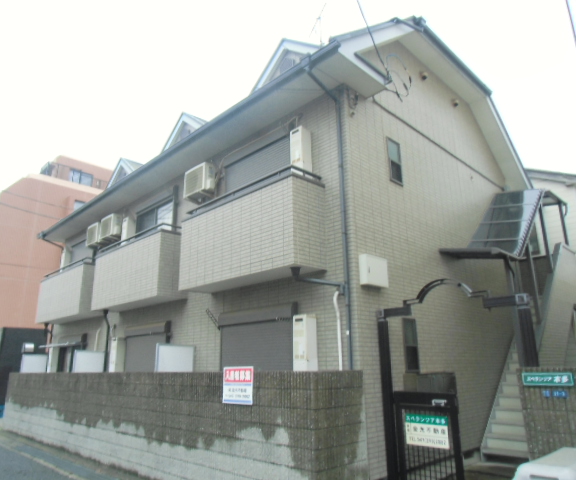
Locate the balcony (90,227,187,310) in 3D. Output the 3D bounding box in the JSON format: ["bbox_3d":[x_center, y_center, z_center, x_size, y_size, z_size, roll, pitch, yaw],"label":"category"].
[{"bbox_3d":[-3.223,0.709,9.515,0.668,1.379,3.058,14,-21,-43],"label":"balcony"}]

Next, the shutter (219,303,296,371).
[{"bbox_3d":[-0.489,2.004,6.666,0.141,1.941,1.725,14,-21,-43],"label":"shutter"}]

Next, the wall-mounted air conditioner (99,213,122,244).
[{"bbox_3d":[-4.491,-0.293,11.285,0.255,0.562,0.731,14,-21,-43],"label":"wall-mounted air conditioner"}]

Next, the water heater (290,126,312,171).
[{"bbox_3d":[0.194,-1.304,6.790,0.200,0.806,0.252,14,-21,-43],"label":"water heater"}]

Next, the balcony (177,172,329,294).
[{"bbox_3d":[-0.677,-0.015,7.018,0.668,1.379,2.790,14,-21,-43],"label":"balcony"}]

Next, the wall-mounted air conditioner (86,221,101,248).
[{"bbox_3d":[-5.116,-0.111,11.897,0.255,0.554,0.688,14,-21,-43],"label":"wall-mounted air conditioner"}]

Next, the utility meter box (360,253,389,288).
[{"bbox_3d":[1.174,0.440,6.038,0.464,0.401,0.130,14,-21,-43],"label":"utility meter box"}]

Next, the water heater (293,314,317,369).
[{"bbox_3d":[0.225,1.441,6.020,0.200,0.817,0.244,14,-21,-43],"label":"water heater"}]

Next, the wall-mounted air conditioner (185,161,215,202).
[{"bbox_3d":[-1.701,-1.098,8.552,0.255,0.562,0.696,14,-21,-43],"label":"wall-mounted air conditioner"}]

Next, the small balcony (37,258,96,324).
[{"bbox_3d":[-5.969,1.502,12.206,0.668,1.372,3.301,14,-21,-43],"label":"small balcony"}]

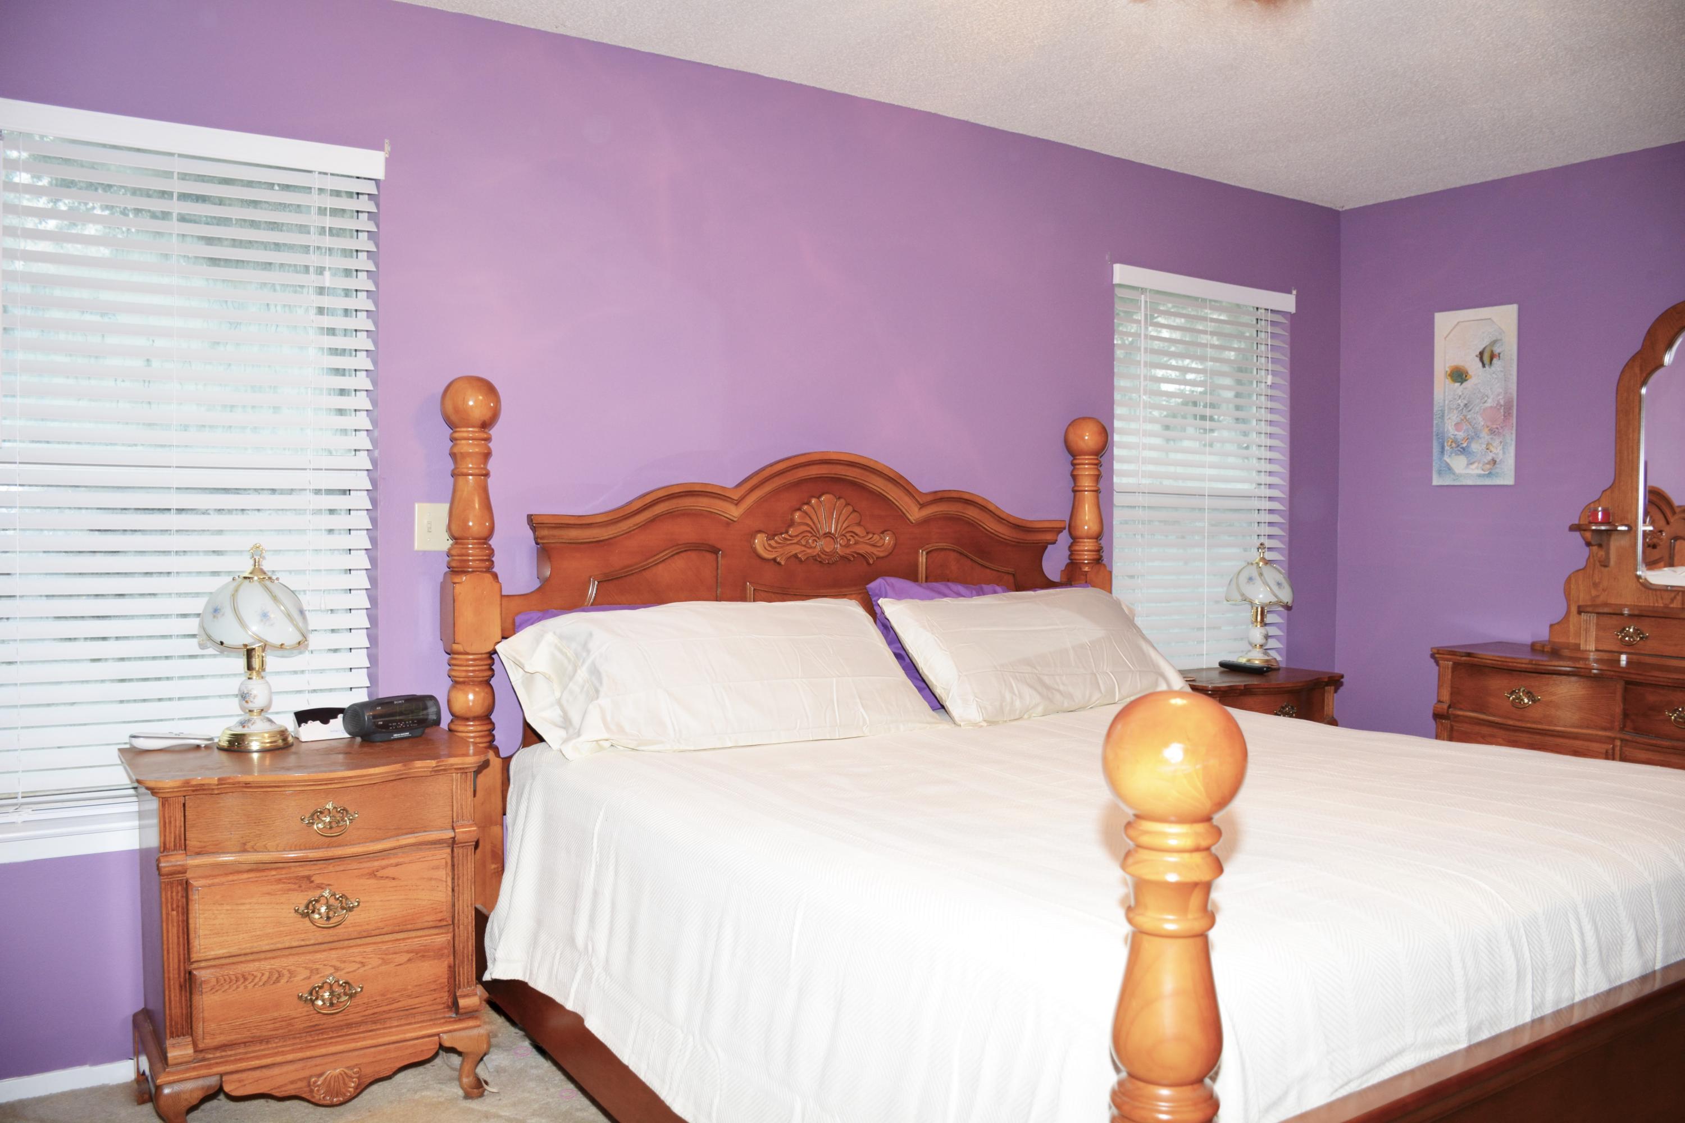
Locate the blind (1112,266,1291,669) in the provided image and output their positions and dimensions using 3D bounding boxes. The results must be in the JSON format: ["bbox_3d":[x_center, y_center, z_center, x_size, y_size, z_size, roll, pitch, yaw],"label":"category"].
[{"bbox_3d":[1.251,-0.248,4.383,0.840,1.420,0.080,-1,2,-32],"label":"blind"}]

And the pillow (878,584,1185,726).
[{"bbox_3d":[0.550,0.247,3.526,0.850,0.430,0.170,-1,-40,-32],"label":"pillow"}]

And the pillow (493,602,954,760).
[{"bbox_3d":[-0.271,0.260,3.037,0.960,0.430,0.180,-1,-40,-32],"label":"pillow"}]

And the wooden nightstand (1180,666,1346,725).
[{"bbox_3d":[1.267,0.731,4.145,0.660,0.720,0.430,-1,2,-32],"label":"wooden nightstand"}]

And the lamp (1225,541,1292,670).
[{"bbox_3d":[1.429,0.148,4.343,0.235,0.432,0.235,-1,2,-32],"label":"lamp"}]

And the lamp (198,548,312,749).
[{"bbox_3d":[-1.253,0.178,2.692,0.235,0.432,0.235,-1,2,-32],"label":"lamp"}]

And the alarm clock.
[{"bbox_3d":[-1.015,0.349,2.853,0.090,0.086,0.185,2,2,40],"label":"alarm clock"}]

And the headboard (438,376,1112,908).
[{"bbox_3d":[-0.053,0.302,3.485,2.080,1.500,0.150,-1,2,-33],"label":"headboard"}]

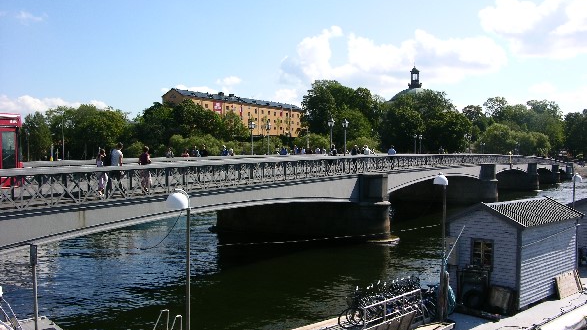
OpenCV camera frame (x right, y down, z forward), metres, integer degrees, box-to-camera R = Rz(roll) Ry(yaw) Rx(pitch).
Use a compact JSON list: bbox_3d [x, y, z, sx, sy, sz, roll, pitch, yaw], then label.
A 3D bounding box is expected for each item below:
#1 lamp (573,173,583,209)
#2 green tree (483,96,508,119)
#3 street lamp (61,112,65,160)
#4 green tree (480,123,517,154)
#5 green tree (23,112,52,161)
[{"bbox_3d":[11.781,2.431,24.772,0.500,4.250,0.420,-1,2,-43],"label":"lamp"},{"bbox_3d":[64.782,-12.759,189.711,10.000,17.300,10.000,0,2,0],"label":"green tree"},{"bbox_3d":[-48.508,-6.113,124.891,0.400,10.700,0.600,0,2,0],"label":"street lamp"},{"bbox_3d":[50.137,-5.313,144.899,8.800,9.600,8.800,0,2,0],"label":"green tree"},{"bbox_3d":[-73.274,-8.525,169.848,8.800,13.700,8.800,0,2,0],"label":"green tree"}]

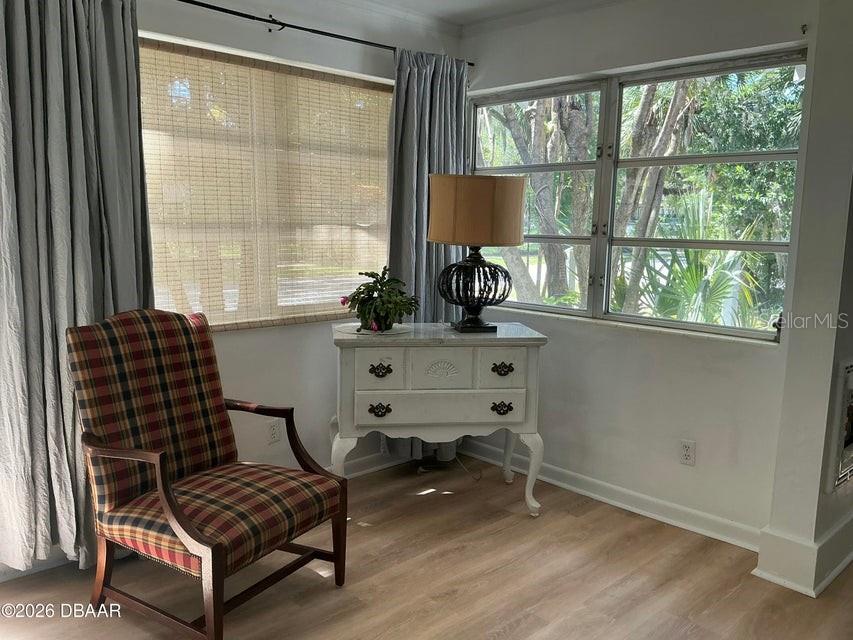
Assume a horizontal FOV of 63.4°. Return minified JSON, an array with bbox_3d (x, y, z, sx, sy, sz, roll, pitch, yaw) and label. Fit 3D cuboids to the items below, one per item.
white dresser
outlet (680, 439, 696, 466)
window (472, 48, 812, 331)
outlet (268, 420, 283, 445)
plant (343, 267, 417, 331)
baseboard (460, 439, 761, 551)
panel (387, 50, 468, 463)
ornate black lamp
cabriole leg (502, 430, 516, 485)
[{"bbox_3d":[0.032,0.470,3.299,0.960,0.850,0.450,0,8,-8],"label":"white dresser"},{"bbox_3d":[1.171,0.597,3.090,0.012,0.115,0.073,-8,12,-44],"label":"outlet"},{"bbox_3d":[0.847,-0.576,3.341,0.090,1.147,1.722,-8,12,-44],"label":"window"},{"bbox_3d":[-0.729,0.536,3.308,0.073,0.115,0.012,-8,12,-44],"label":"outlet"},{"bbox_3d":[-0.227,-0.098,3.246,0.360,0.285,0.340,0,8,-8],"label":"plant"},{"bbox_3d":[0.790,0.834,3.497,0.022,0.092,1.733,-8,12,-44],"label":"baseboard"},{"bbox_3d":[0.010,-0.285,3.692,0.540,2.160,0.110,-8,12,-44],"label":"panel"},{"bbox_3d":[0.240,-0.298,3.216,0.450,0.700,0.450,0,8,-8],"label":"ornate black lamp"},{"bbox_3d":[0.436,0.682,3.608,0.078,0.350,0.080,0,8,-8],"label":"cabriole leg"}]

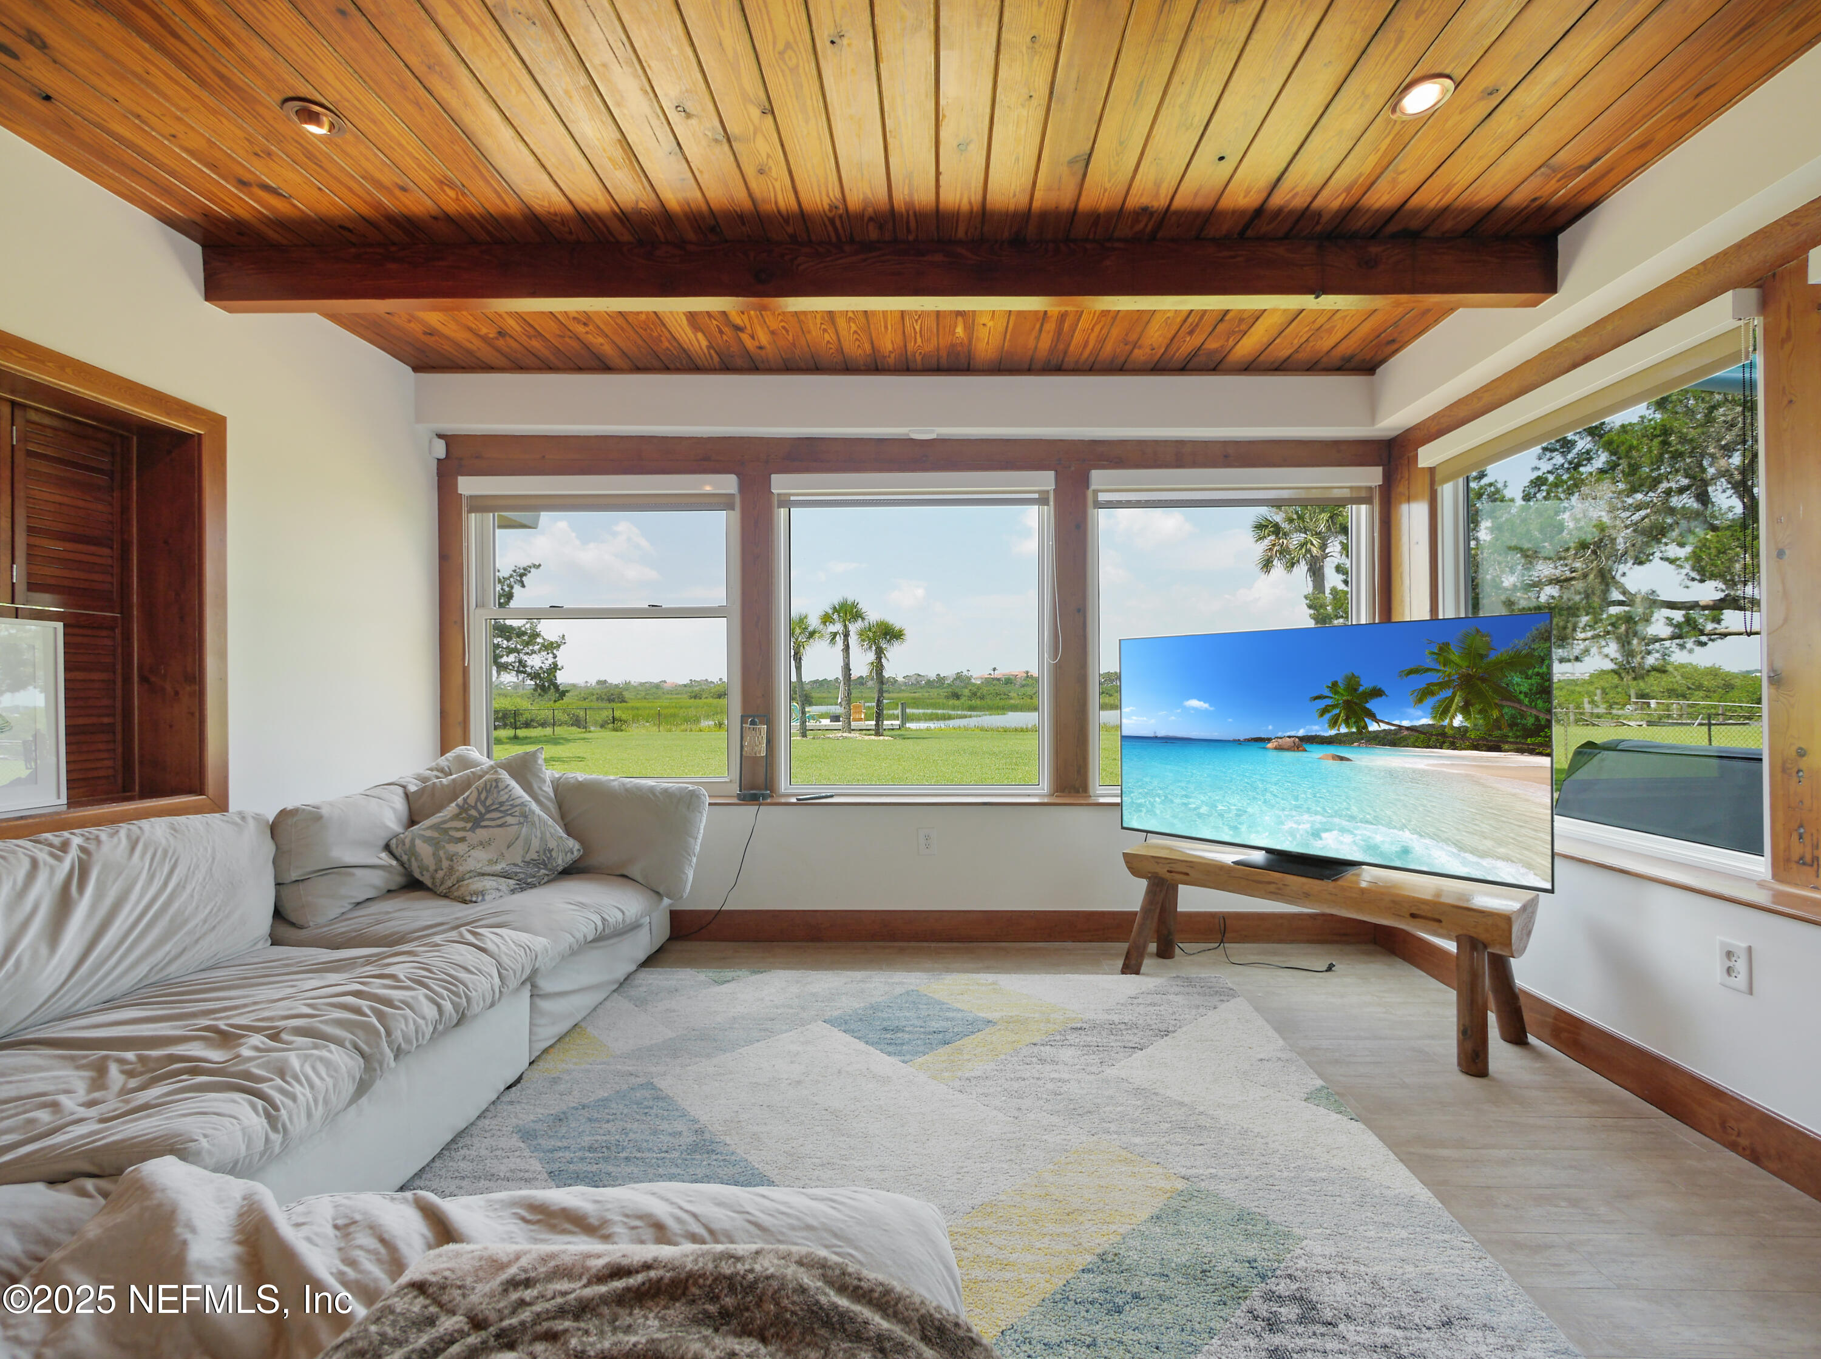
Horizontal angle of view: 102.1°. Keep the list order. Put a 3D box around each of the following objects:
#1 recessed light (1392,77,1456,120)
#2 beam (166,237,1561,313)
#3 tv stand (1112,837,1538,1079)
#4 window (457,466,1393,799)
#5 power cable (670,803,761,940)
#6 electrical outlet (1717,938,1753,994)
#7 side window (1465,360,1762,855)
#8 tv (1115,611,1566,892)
[{"bbox_3d":[1.228,-1.385,1.762,0.126,0.025,0.126,0,-1,1],"label":"recessed light"},{"bbox_3d":[-0.107,-1.288,2.355,4.250,0.180,0.085,0,-1,1],"label":"beam"},{"bbox_3d":[1.408,0.922,2.647,1.260,0.462,0.395,-1,-1,44],"label":"tv stand"},{"bbox_3d":[0.015,-0.283,3.340,4.290,1.650,0.140,0,-1,1],"label":"window"},{"bbox_3d":[-0.858,0.842,3.245,0.400,0.600,0.070,0,-1,1],"label":"power cable"},{"bbox_3d":[1.985,0.690,1.775,0.012,0.115,0.073,0,-1,2],"label":"electrical outlet"},{"bbox_3d":[2.285,-0.200,2.520,0.080,1.380,1.150,0,-1,2],"label":"side window"},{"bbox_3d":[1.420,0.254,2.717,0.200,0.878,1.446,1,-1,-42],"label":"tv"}]

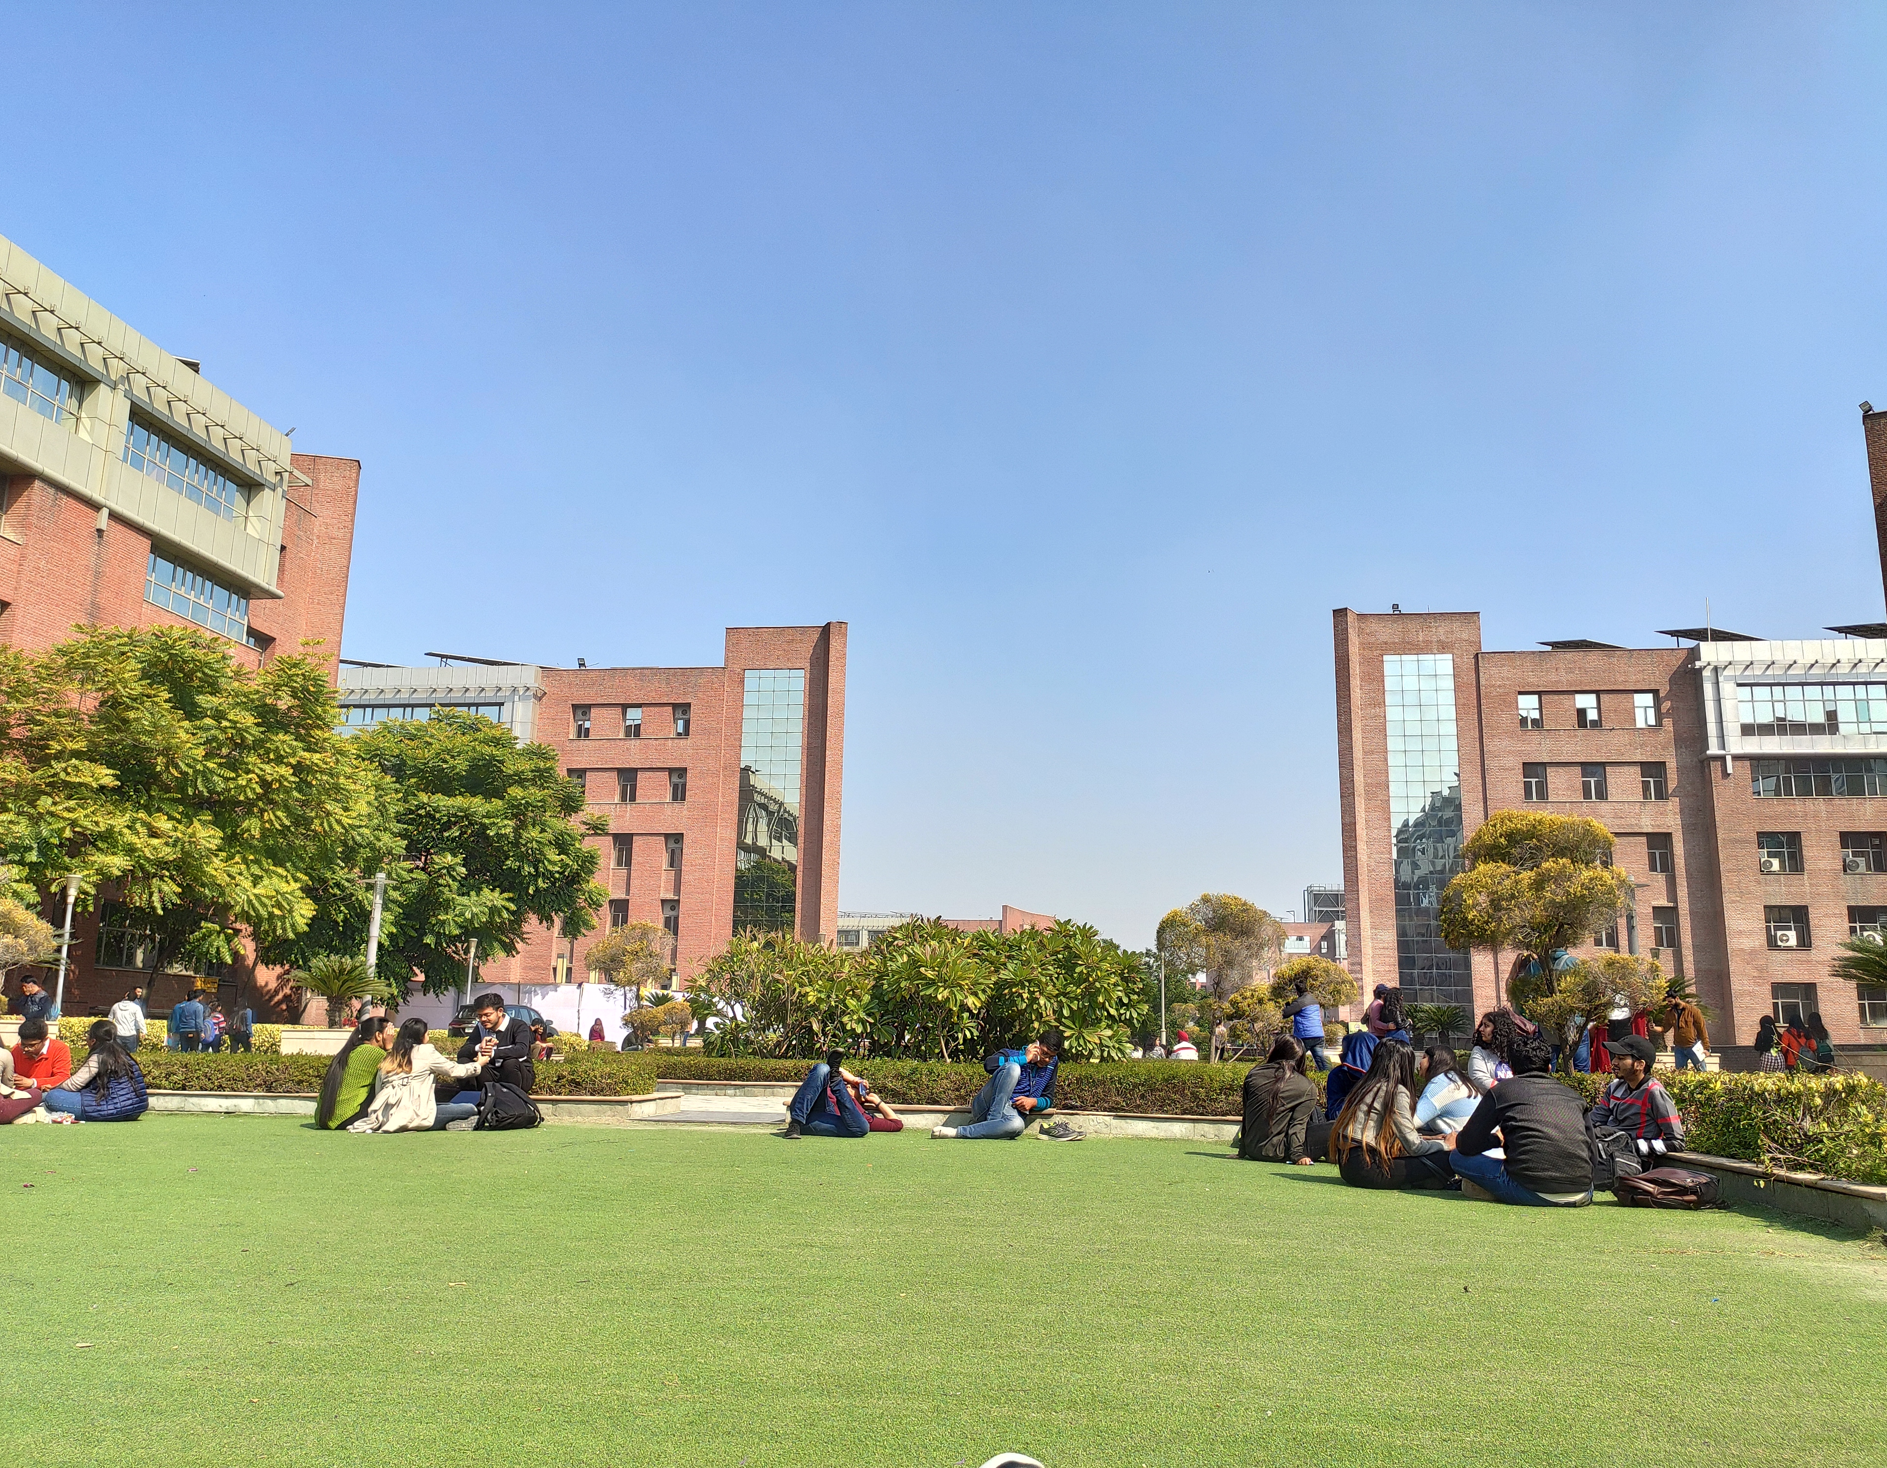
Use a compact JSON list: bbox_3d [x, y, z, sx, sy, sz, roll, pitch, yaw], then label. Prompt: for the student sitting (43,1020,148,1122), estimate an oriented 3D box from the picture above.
[{"bbox_3d":[-6.292,2.489,10.909,0.665,0.731,0.551,-1,-11,6],"label":"student sitting"}]

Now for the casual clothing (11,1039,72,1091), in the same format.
[{"bbox_3d":[-6.992,2.582,11.422,0.456,0.437,0.361,3,-11,-12],"label":"casual clothing"}]

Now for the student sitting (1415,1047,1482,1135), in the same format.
[{"bbox_3d":[2.998,2.248,8.800,0.650,0.760,0.520,-4,-13,21],"label":"student sitting"}]

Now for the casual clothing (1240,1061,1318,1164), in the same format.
[{"bbox_3d":[2.216,2.480,9.750,0.500,0.620,0.400,-6,-14,29],"label":"casual clothing"}]

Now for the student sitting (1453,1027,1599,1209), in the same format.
[{"bbox_3d":[2.839,1.844,7.155,0.620,0.800,0.640,3,-11,-12],"label":"student sitting"}]

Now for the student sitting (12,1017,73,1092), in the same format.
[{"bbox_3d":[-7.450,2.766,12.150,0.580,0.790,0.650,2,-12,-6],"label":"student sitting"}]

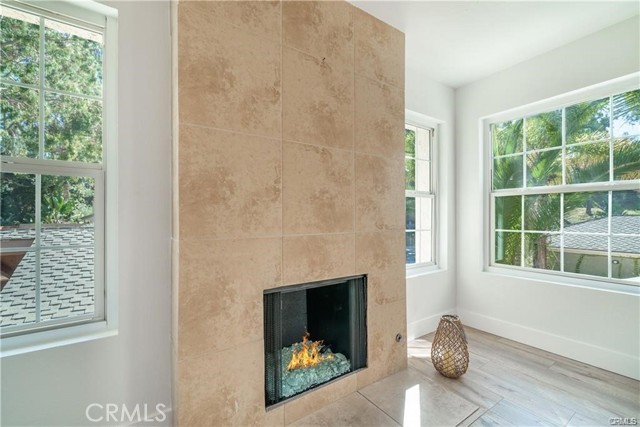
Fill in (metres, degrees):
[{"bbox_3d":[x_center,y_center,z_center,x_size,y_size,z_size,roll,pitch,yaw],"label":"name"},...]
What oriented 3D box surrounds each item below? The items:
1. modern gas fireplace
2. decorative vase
[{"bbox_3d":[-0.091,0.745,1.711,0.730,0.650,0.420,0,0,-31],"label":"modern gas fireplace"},{"bbox_3d":[0.973,0.980,1.847,0.253,0.422,0.253,0,0,-31],"label":"decorative vase"}]

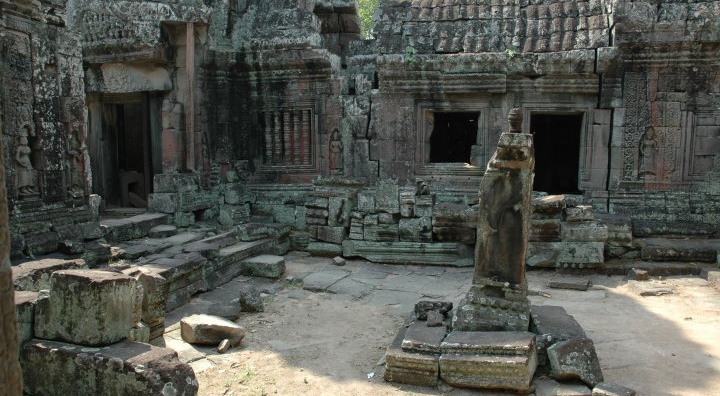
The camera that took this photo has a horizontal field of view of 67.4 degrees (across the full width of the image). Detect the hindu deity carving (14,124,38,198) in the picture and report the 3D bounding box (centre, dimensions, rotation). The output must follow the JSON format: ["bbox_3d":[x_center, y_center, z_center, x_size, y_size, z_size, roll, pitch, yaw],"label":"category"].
[{"bbox_3d":[-4.618,-0.506,7.486,0.165,1.001,0.311,1,5,13],"label":"hindu deity carving"}]

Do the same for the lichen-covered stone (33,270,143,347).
[{"bbox_3d":[-2.057,0.822,4.103,0.622,0.447,0.389,1,5,14],"label":"lichen-covered stone"}]

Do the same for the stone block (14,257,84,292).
[{"bbox_3d":[-3.980,1.023,6.584,0.520,0.350,1.300,0,4,7],"label":"stone block"}]

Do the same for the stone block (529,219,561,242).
[{"bbox_3d":[2.974,0.520,8.731,0.506,0.340,0.408,1,5,12],"label":"stone block"}]

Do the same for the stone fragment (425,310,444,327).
[{"bbox_3d":[0.647,1.044,4.686,0.156,0.117,0.126,1,5,14],"label":"stone fragment"}]

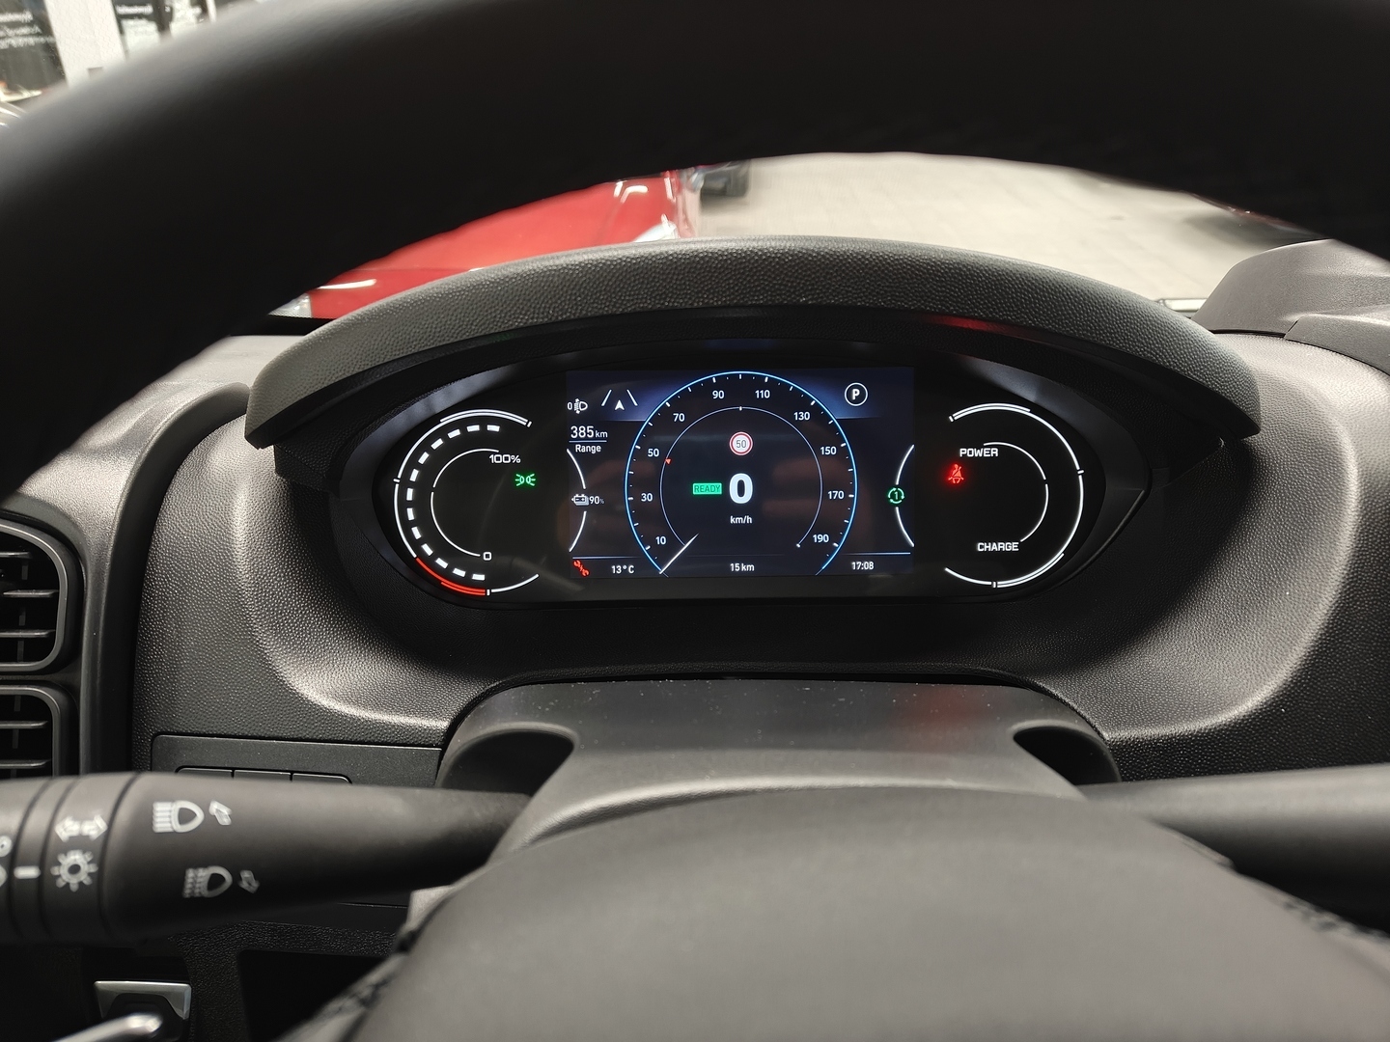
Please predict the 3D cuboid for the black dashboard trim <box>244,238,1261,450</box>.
[{"bbox_3d":[0.022,-0.079,0.400,0.415,0.090,0.105,-1,26,0],"label":"black dashboard trim"}]

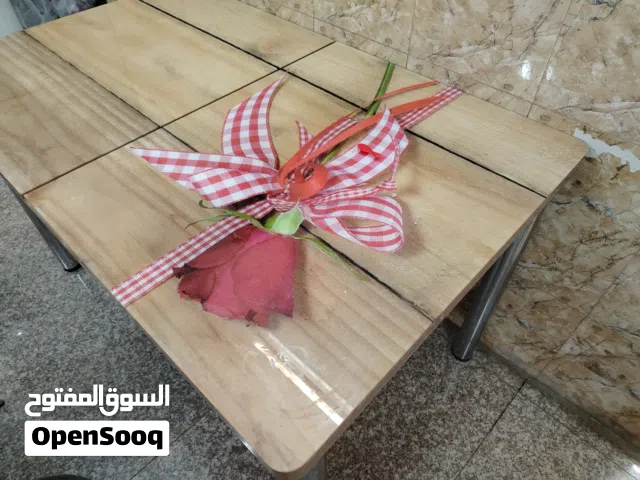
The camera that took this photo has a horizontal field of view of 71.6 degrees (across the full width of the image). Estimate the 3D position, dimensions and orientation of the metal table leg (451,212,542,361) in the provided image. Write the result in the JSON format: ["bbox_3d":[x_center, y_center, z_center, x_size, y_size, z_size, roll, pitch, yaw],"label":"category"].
[{"bbox_3d":[0.425,0.096,1.070,0.058,0.725,0.058,35,57,28],"label":"metal table leg"}]

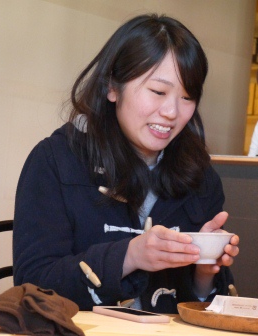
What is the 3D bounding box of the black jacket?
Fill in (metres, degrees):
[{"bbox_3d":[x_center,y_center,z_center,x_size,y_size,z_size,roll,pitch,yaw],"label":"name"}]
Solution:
[{"bbox_3d":[-0.018,0.190,1.740,0.440,0.510,0.370,6,-3,-30],"label":"black jacket"}]

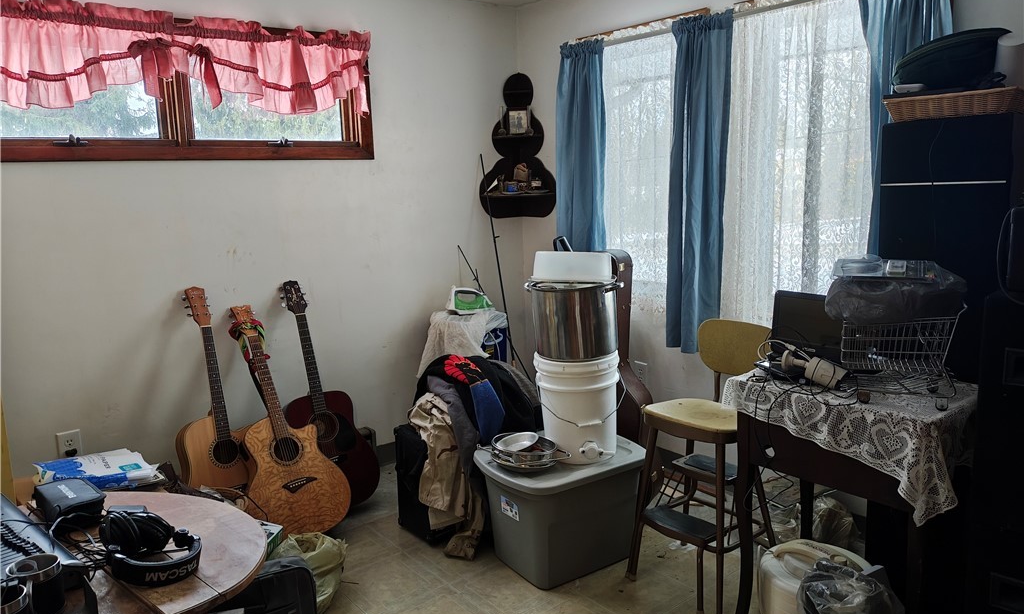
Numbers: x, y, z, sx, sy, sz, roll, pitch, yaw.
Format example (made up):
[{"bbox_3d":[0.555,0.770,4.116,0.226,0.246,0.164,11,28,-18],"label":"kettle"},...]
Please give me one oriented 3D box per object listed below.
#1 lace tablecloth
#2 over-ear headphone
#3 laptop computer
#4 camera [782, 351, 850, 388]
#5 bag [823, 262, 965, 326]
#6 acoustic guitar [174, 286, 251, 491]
[{"bbox_3d":[1.017,0.370,2.209,0.570,0.290,0.470,9,15,44],"label":"lace tablecloth"},{"bbox_3d":[-0.672,0.435,1.382,0.170,0.085,0.190,-10,14,-41],"label":"over-ear headphone"},{"bbox_3d":[1.041,0.103,2.530,0.360,0.250,0.270,8,14,39],"label":"laptop computer"},{"bbox_3d":[0.873,0.183,2.130,0.190,0.075,0.072,28,27,37],"label":"camera"},{"bbox_3d":[1.037,-0.037,2.042,0.360,0.150,0.240,2,11,16],"label":"bag"},{"bbox_3d":[-1.212,0.413,3.008,0.400,1.010,0.130,-7,-6,-42],"label":"acoustic guitar"}]

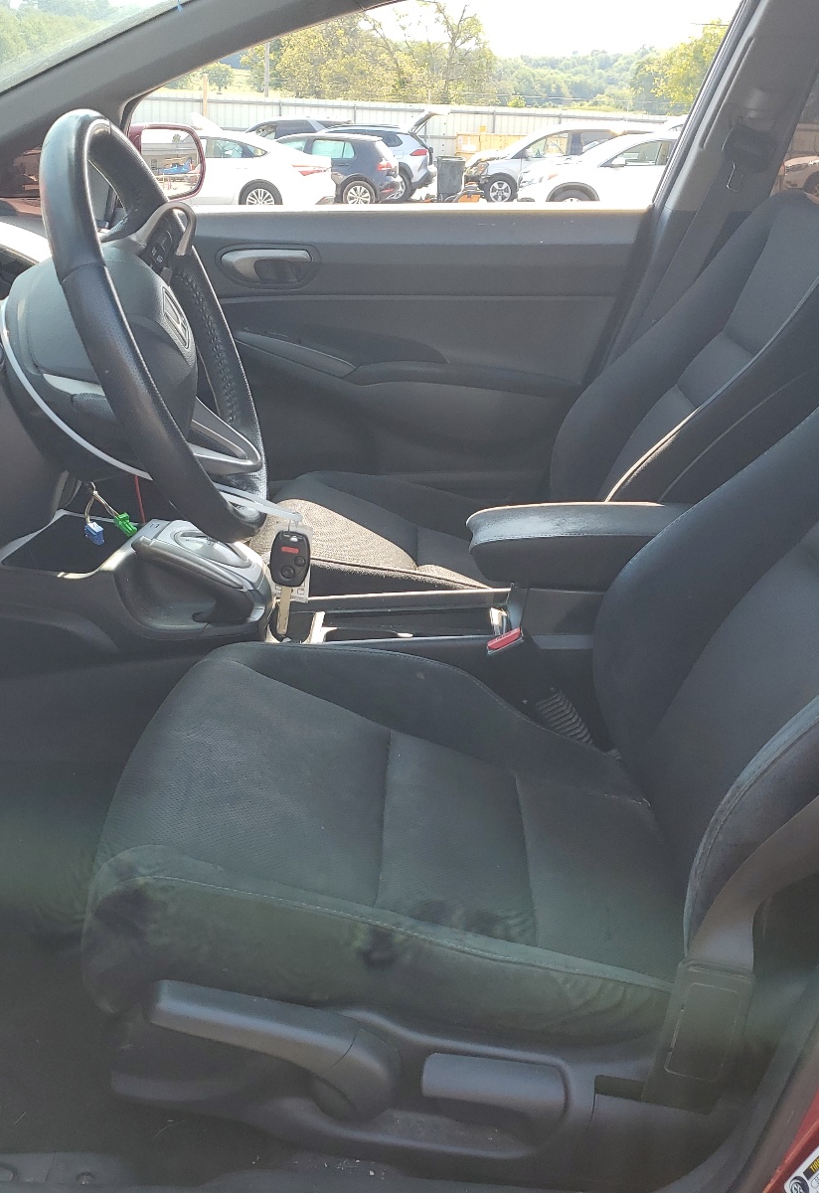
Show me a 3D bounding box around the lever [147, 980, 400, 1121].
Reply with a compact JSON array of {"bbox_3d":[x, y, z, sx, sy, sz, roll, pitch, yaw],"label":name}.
[{"bbox_3d":[-0.100,0.335,0.891,0.190,0.066,0.036,20,20,-7],"label":"lever"}]

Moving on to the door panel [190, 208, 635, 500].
[{"bbox_3d":[-0.050,-0.377,2.030,0.900,0.540,0.120,0,21,0],"label":"door panel"}]

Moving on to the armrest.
[{"bbox_3d":[0.212,-0.062,1.417,0.290,0.070,0.145,0,21,0],"label":"armrest"}]

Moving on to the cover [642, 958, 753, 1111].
[{"bbox_3d":[0.208,0.323,0.879,0.060,0.120,0.025,5,21,-2],"label":"cover"}]

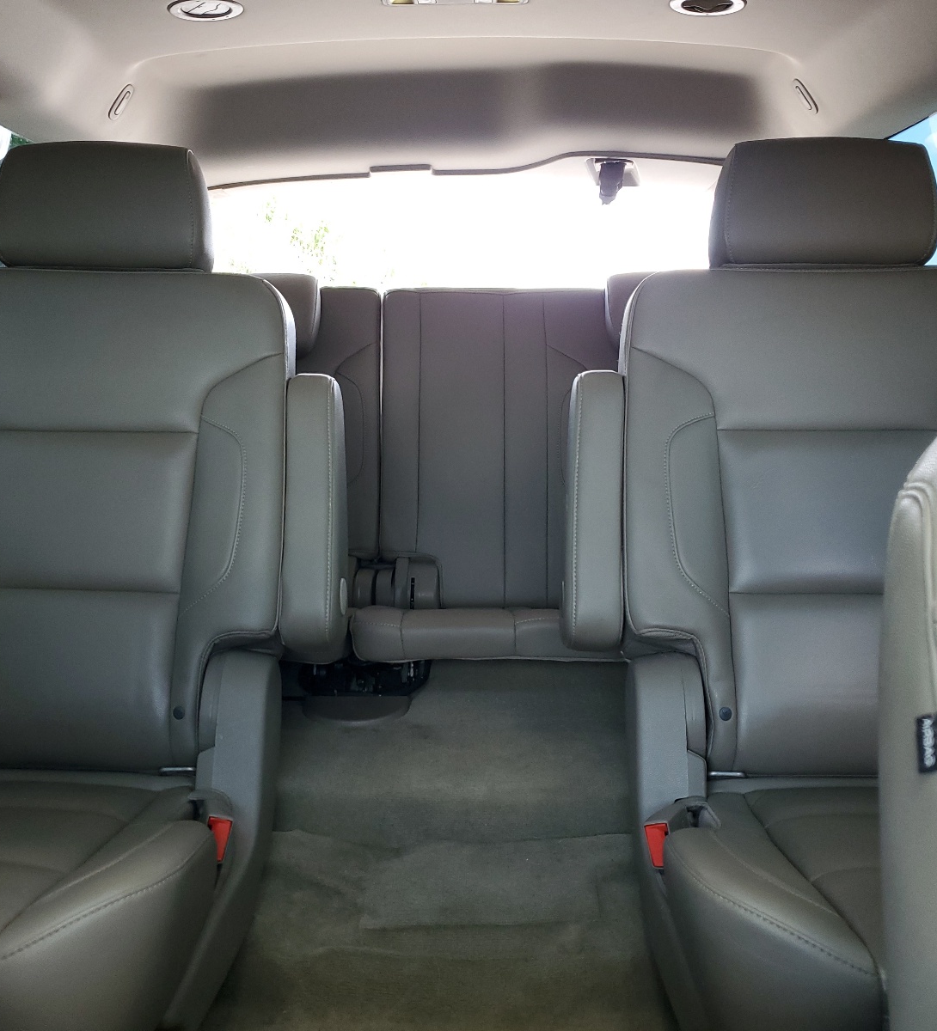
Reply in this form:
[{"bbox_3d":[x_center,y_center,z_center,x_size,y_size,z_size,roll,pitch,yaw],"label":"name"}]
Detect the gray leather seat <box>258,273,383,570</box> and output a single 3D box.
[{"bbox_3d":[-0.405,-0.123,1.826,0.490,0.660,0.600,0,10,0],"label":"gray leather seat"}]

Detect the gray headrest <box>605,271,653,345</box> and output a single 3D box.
[{"bbox_3d":[0.390,-0.392,2.020,0.260,0.180,0.115,0,0,0],"label":"gray headrest"}]

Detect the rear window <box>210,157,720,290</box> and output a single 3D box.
[{"bbox_3d":[-0.015,-0.590,2.500,1.280,0.480,0.080,0,30,0],"label":"rear window"}]

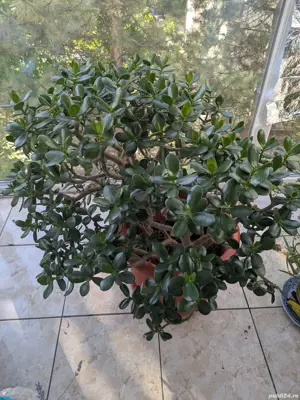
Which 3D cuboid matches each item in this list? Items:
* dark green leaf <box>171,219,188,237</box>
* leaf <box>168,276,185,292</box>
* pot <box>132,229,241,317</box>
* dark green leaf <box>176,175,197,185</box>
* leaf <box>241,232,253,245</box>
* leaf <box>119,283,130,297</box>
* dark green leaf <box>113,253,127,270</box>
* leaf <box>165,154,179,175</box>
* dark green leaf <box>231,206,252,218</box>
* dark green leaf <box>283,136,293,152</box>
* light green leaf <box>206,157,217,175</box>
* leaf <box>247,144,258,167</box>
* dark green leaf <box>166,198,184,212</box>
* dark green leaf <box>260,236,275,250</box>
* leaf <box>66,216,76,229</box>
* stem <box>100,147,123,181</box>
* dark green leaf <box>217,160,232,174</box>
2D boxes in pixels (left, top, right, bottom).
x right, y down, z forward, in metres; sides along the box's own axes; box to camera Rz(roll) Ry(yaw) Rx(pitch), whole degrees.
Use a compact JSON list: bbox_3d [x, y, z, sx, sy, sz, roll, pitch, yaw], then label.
[{"bbox_3d":[0.076,0.071,0.747,0.034,0.014,0.056,32,78,12],"label":"dark green leaf"},{"bbox_3d":[0.067,0.212,0.726,0.038,0.013,0.044,31,69,16],"label":"leaf"},{"bbox_3d":[0.087,0.224,0.992,0.352,0.386,0.352,0,43,0],"label":"pot"},{"bbox_3d":[0.112,-0.060,0.865,0.043,0.012,0.072,25,37,39],"label":"dark green leaf"},{"bbox_3d":[0.344,0.142,1.024,0.059,0.012,0.035,46,69,5],"label":"leaf"},{"bbox_3d":[-0.092,0.321,1.024,0.061,0.012,0.037,55,37,0],"label":"leaf"},{"bbox_3d":[-0.104,0.209,0.979,0.041,0.012,0.069,20,74,26],"label":"dark green leaf"},{"bbox_3d":[0.064,-0.109,0.864,0.041,0.012,0.068,-12,82,-5],"label":"leaf"},{"bbox_3d":[0.261,0.036,0.824,0.063,0.014,0.036,-1,76,13],"label":"dark green leaf"},{"bbox_3d":[0.397,-0.160,0.834,0.030,0.049,0.012,-5,-3,20],"label":"dark green leaf"},{"bbox_3d":[0.163,-0.092,0.767,0.027,0.049,0.012,0,7,10],"label":"light green leaf"},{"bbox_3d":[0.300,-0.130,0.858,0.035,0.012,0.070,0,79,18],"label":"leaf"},{"bbox_3d":[0.075,0.017,0.826,0.062,0.012,0.037,31,67,-4],"label":"dark green leaf"},{"bbox_3d":[0.344,0.127,0.845,0.013,0.044,0.039,7,49,-52],"label":"dark green leaf"},{"bbox_3d":[-0.252,0.072,0.927,0.032,0.042,0.013,30,4,-3],"label":"leaf"},{"bbox_3d":[-0.121,-0.115,0.906,0.072,0.110,0.060,-6,43,-7],"label":"stem"},{"bbox_3d":[0.225,-0.097,0.883,0.067,0.012,0.040,-38,55,0],"label":"dark green leaf"}]

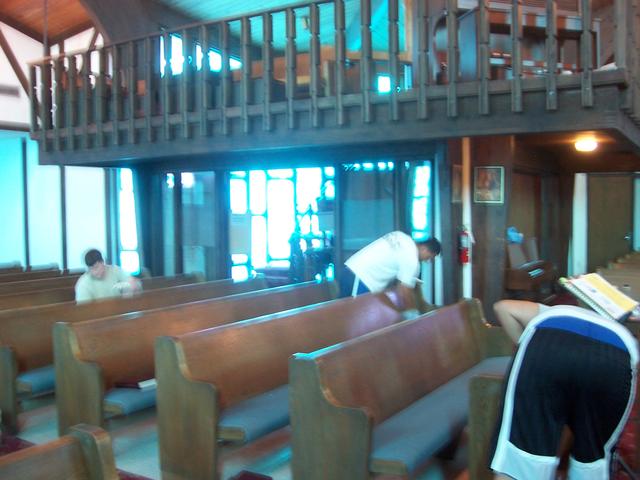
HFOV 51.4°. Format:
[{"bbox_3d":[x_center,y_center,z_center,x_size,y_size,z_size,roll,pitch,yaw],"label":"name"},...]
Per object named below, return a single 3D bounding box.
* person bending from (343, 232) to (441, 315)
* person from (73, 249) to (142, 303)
[{"bbox_3d":[0.655,0.638,6.180,0.900,1.380,0.500,0,3,17],"label":"person bending"},{"bbox_3d":[-1.957,0.714,6.100,0.620,1.270,0.560,2,3,43],"label":"person"}]

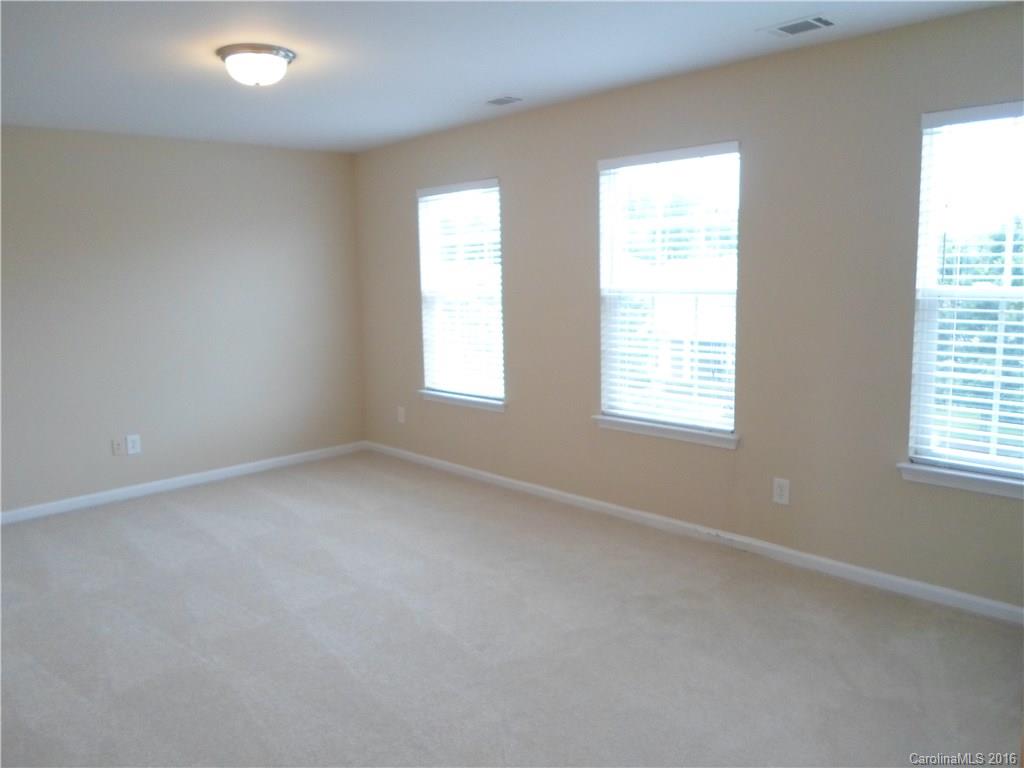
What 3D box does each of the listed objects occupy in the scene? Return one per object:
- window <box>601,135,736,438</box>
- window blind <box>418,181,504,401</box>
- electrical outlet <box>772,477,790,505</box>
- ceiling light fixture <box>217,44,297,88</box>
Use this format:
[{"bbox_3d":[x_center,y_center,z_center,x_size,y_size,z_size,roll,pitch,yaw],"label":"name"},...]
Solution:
[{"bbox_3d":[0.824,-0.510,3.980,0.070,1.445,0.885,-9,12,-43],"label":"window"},{"bbox_3d":[-0.355,-0.624,5.241,0.100,1.530,0.910,-9,12,-43],"label":"window blind"},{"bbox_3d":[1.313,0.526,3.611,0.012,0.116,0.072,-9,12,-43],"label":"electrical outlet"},{"bbox_3d":[-1.104,-1.367,3.220,0.340,0.135,0.340,-9,12,-43],"label":"ceiling light fixture"}]

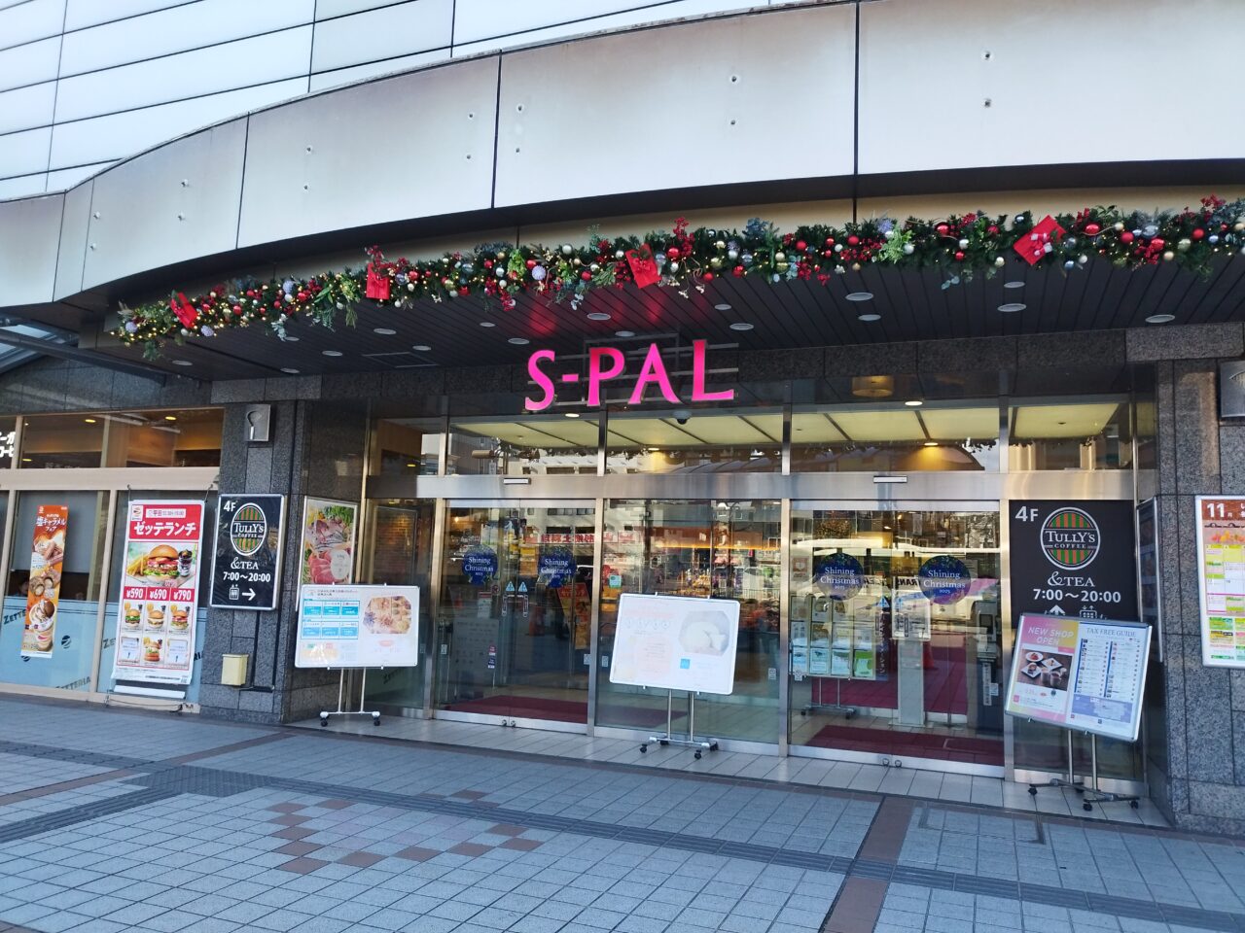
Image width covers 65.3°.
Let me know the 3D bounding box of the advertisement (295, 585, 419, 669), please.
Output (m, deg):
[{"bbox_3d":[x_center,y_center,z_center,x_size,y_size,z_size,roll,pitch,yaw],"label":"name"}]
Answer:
[{"bbox_3d":[-2.408,1.467,8.927,1.070,0.765,0.035,5,-22,-20],"label":"advertisement"}]

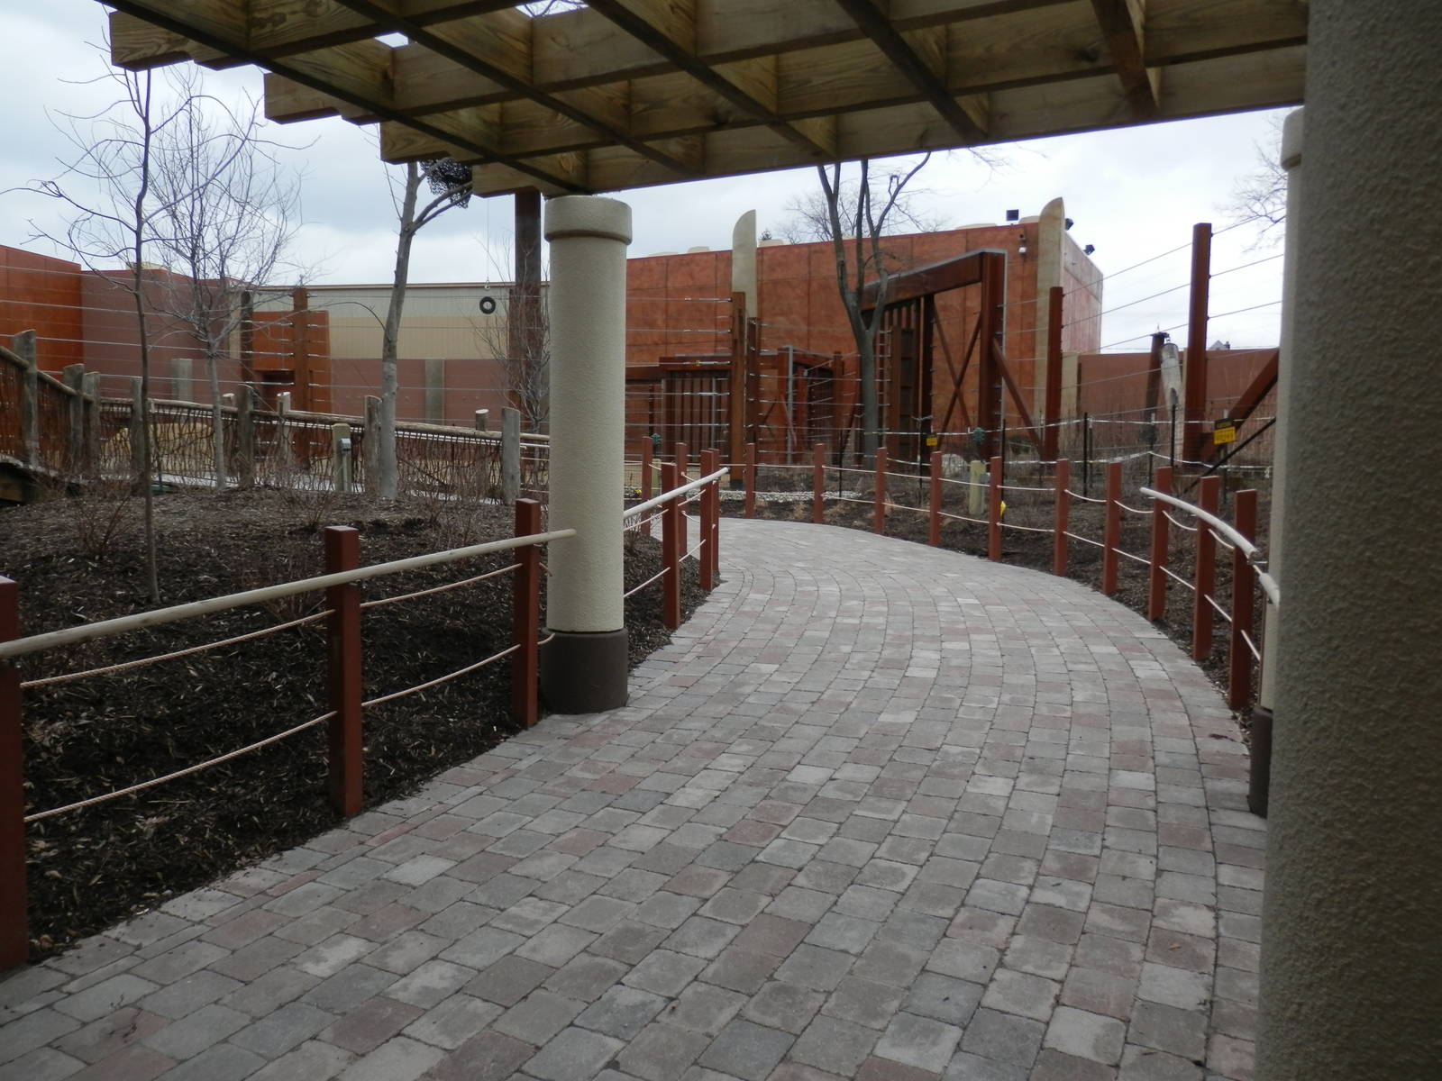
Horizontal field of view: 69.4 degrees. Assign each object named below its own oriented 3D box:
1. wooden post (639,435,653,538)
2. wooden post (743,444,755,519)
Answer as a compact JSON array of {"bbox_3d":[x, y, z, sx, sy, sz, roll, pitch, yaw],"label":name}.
[{"bbox_3d":[-0.829,-0.607,11.740,0.090,1.110,0.090,-1,4,-25],"label":"wooden post"},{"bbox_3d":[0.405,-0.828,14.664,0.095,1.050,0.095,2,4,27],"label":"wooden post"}]

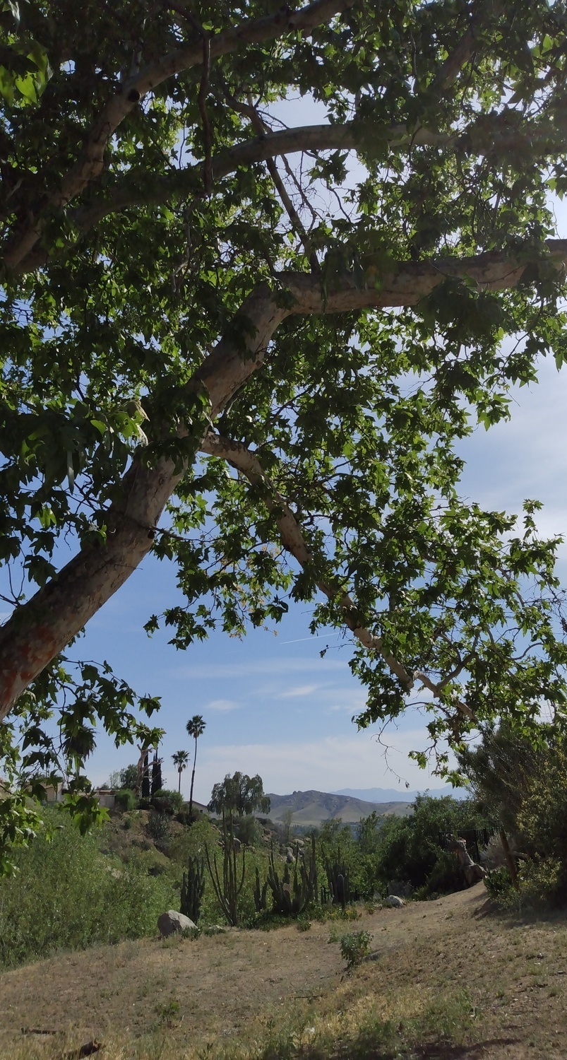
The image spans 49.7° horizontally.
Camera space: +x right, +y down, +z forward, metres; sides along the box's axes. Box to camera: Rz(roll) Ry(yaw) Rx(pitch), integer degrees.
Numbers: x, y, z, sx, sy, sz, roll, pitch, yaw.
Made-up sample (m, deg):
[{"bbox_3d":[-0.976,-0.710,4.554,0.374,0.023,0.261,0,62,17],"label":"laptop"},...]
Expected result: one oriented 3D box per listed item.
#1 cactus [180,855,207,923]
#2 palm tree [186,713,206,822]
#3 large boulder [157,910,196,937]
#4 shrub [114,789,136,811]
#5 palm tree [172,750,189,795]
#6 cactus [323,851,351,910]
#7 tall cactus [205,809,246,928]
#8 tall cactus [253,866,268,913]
[{"bbox_3d":[-2.954,11.662,19.957,0.863,1.990,0.777,0,-25,0],"label":"cactus"},{"bbox_3d":[-14.395,38.484,100.061,3.244,15.926,3.244,0,-25,0],"label":"palm tree"},{"bbox_3d":[-3.072,11.353,17.679,1.147,0.671,0.918,0,-25,0],"label":"large boulder"},{"bbox_3d":[-19.382,33.073,75.044,2.740,2.507,2.740,0,-25,0],"label":"shrub"},{"bbox_3d":[-17.554,42.085,103.912,3.102,9.026,3.102,0,-25,0],"label":"palm tree"},{"bbox_3d":[1.939,12.697,22.232,0.962,1.913,0.866,0,-25,0],"label":"cactus"},{"bbox_3d":[-1.894,11.015,20.033,1.380,3.305,1.242,0,-25,0],"label":"tall cactus"},{"bbox_3d":[-0.790,12.475,21.234,0.517,1.462,0.414,0,-25,0],"label":"tall cactus"}]

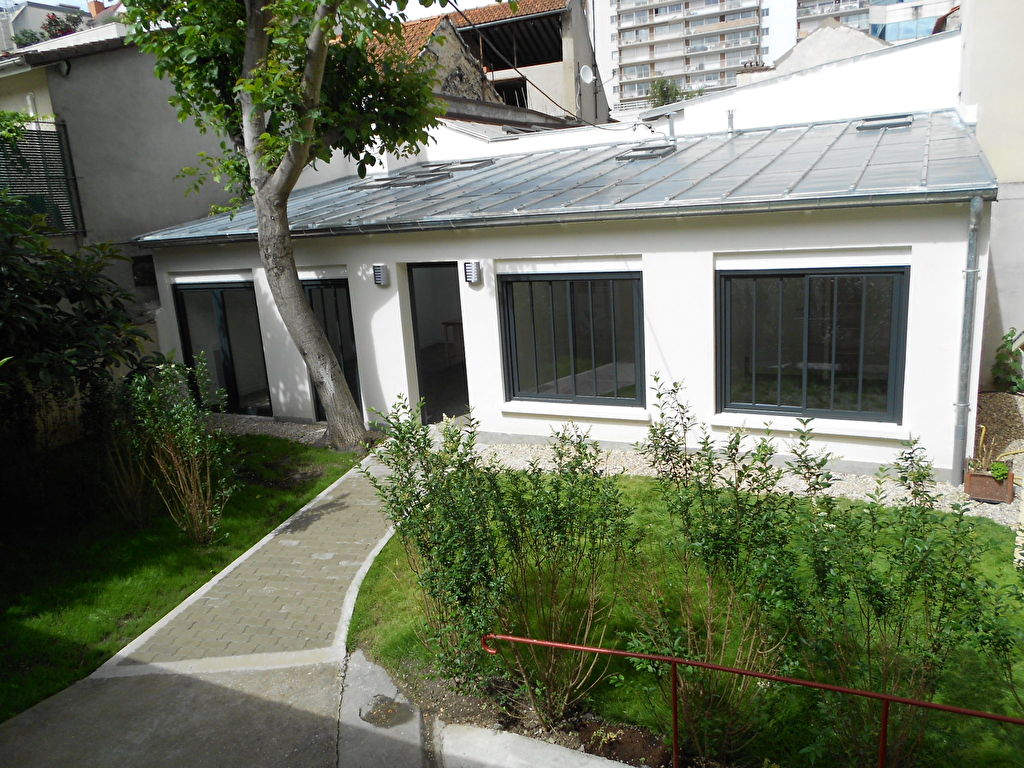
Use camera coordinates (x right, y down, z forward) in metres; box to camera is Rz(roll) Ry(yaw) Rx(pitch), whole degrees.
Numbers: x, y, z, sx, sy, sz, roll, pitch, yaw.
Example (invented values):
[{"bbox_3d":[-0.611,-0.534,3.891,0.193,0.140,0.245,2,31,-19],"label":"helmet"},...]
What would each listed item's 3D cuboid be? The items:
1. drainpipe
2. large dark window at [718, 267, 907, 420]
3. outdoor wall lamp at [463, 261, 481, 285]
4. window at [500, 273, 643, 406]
[{"bbox_3d":[4.201,-0.370,7.101,0.110,2.690,0.160,3,14,27],"label":"drainpipe"},{"bbox_3d":[3.029,-0.405,7.902,1.819,1.571,0.100,3,14,27],"label":"large dark window"},{"bbox_3d":[-0.480,-1.351,9.341,0.150,0.240,0.110,3,14,27],"label":"outdoor wall lamp"},{"bbox_3d":[0.694,-0.519,9.096,1.811,1.567,0.100,3,14,27],"label":"window"}]

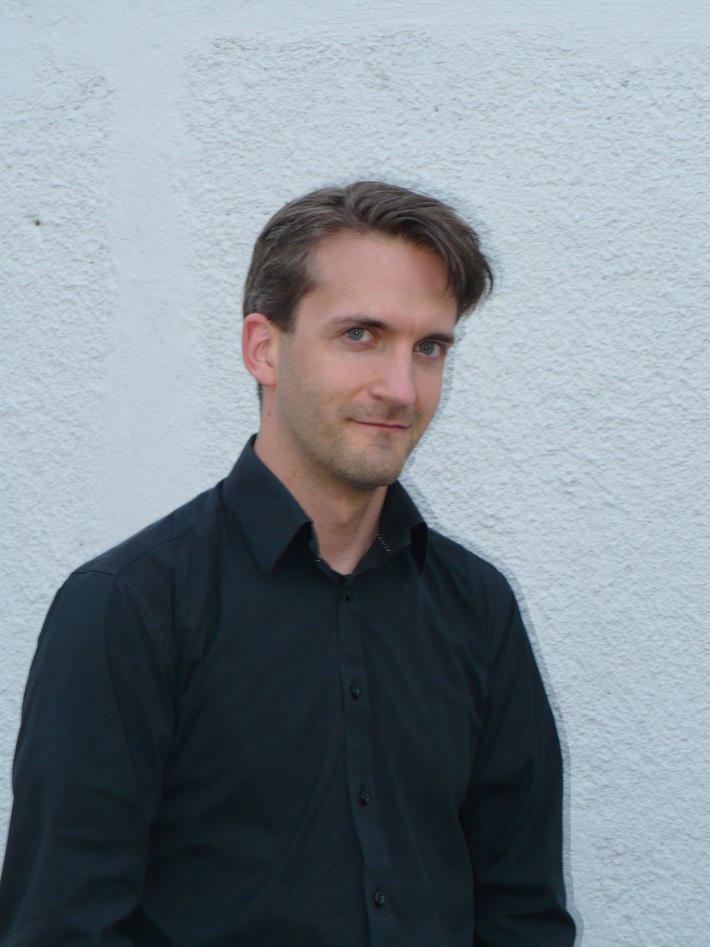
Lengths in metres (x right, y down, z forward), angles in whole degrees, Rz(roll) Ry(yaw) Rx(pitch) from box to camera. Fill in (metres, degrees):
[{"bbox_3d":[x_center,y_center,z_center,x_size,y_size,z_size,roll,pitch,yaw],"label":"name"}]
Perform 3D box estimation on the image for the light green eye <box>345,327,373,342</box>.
[{"bbox_3d":[0.003,-0.108,1.875,0.025,0.013,0.014,8,6,-21],"label":"light green eye"}]

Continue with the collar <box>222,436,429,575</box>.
[{"bbox_3d":[-0.024,0.026,1.950,0.165,0.110,0.150,-5,4,-29],"label":"collar"}]

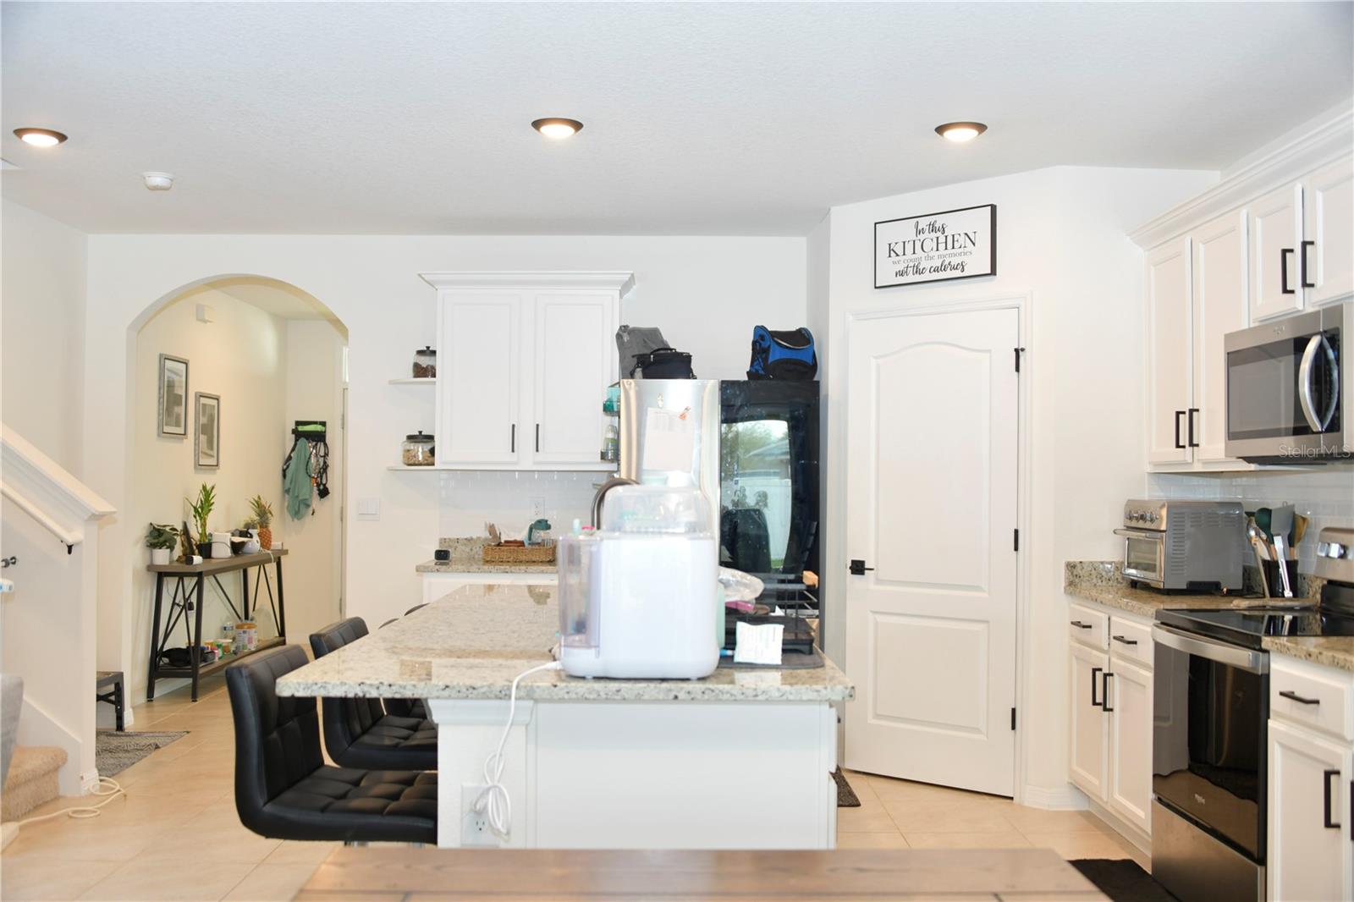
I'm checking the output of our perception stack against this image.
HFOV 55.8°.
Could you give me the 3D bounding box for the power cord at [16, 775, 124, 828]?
[{"bbox_3d":[-2.403,1.420,5.215,0.270,0.025,0.720,0,-1,0],"label":"power cord"}]

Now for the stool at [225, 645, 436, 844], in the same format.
[{"bbox_3d":[-0.713,0.927,2.872,0.482,0.925,0.425,0,-1,0],"label":"stool"}]

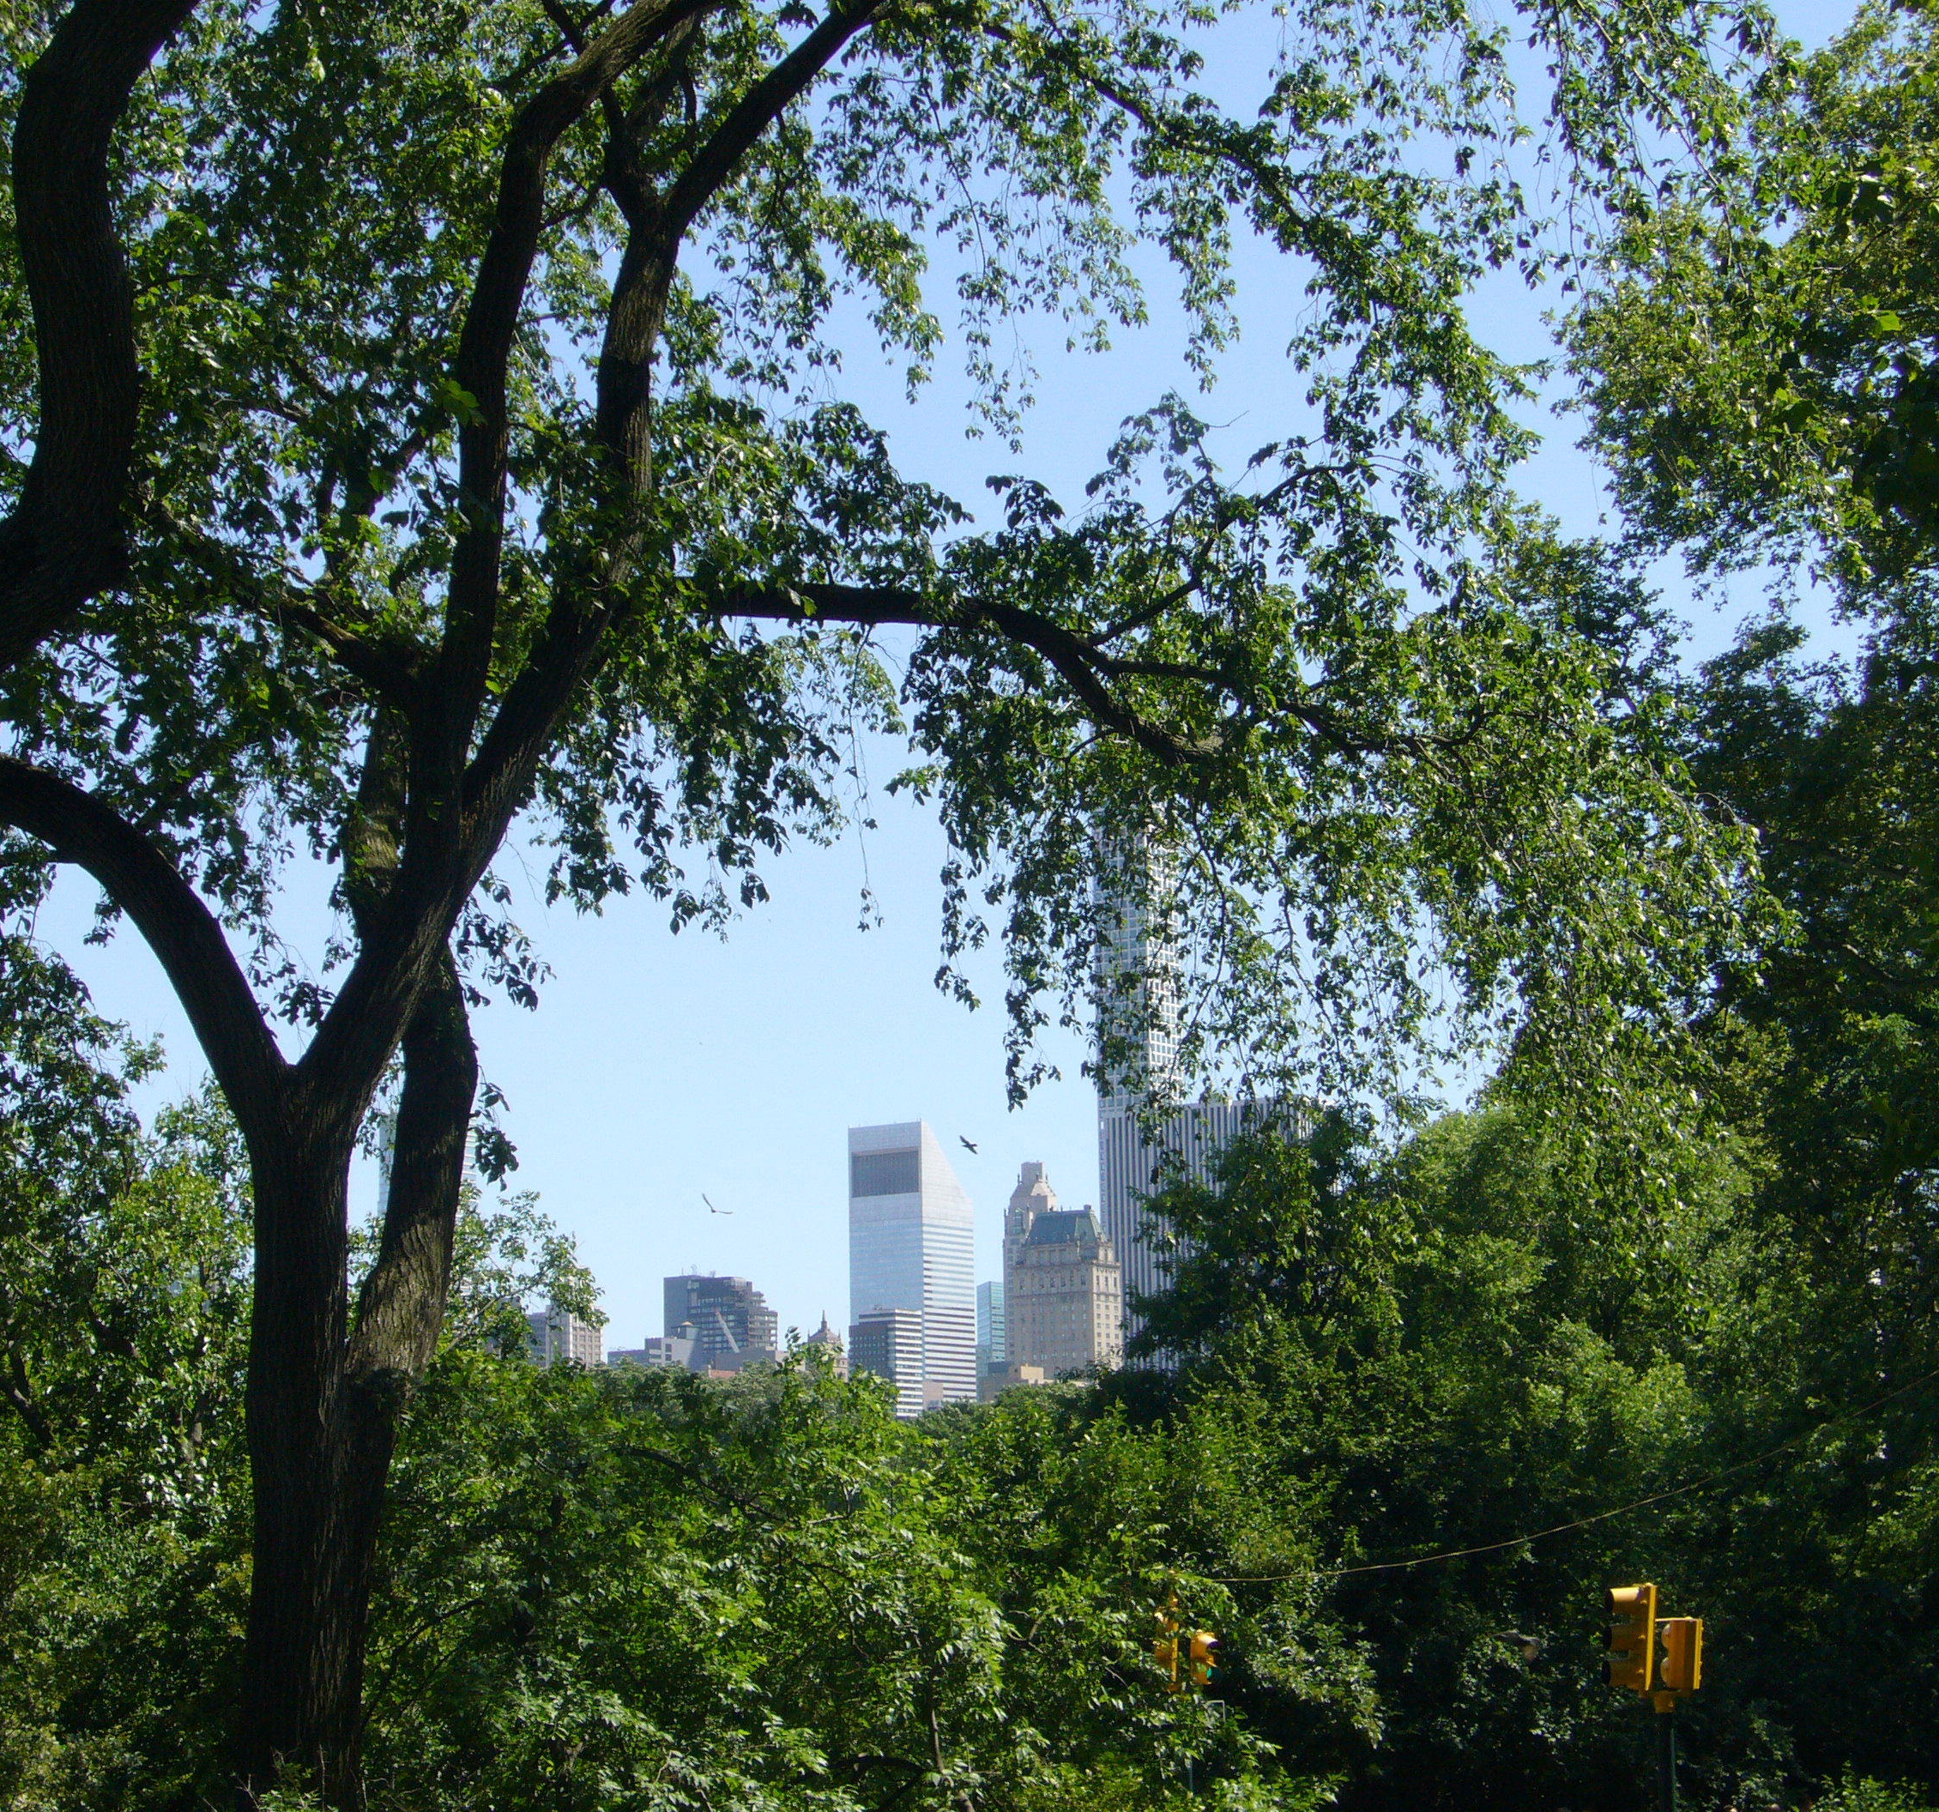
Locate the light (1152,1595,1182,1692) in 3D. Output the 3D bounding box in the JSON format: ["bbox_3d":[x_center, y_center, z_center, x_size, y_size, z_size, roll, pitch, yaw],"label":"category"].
[{"bbox_3d":[1.822,6.878,41.000,0.330,0.750,0.250,-1,-9,2],"label":"light"}]

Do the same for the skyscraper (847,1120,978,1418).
[{"bbox_3d":[-29.346,257.125,2337.347,47.900,279.000,47.900,-7,-11,33],"label":"skyscraper"}]

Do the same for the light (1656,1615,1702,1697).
[{"bbox_3d":[5.123,5.409,31.700,0.250,0.510,0.320,0,-9,-6],"label":"light"}]

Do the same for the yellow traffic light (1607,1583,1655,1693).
[{"bbox_3d":[4.718,5.227,31.400,0.330,0.750,0.250,0,-9,-4],"label":"yellow traffic light"}]

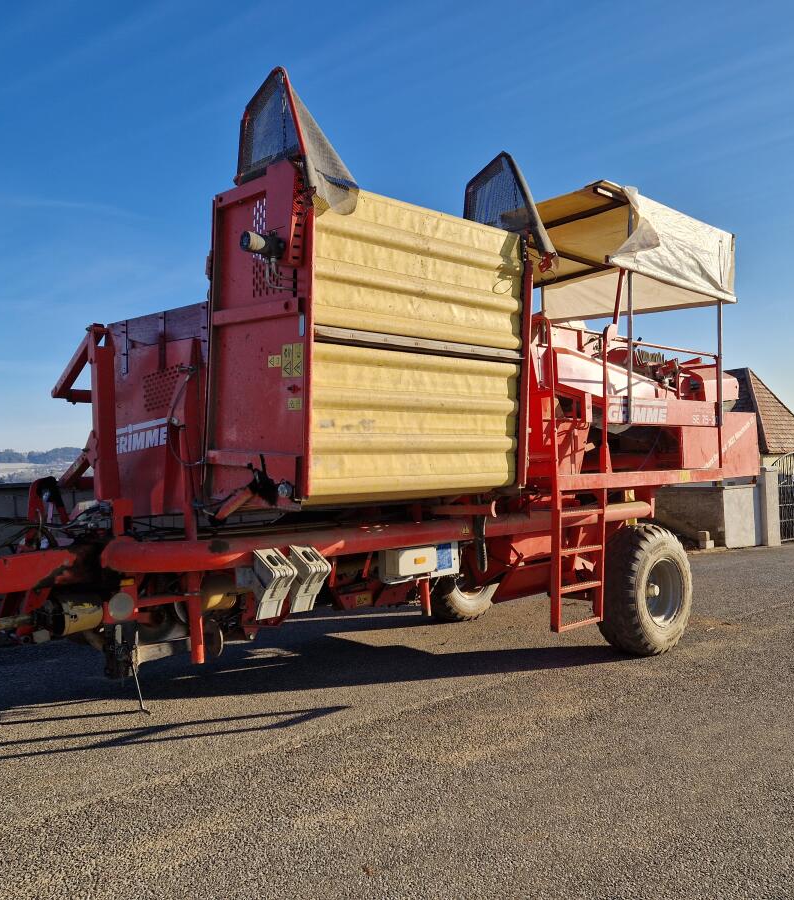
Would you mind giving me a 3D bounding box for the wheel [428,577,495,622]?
[{"bbox_3d":[0.682,1.187,8.185,1.067,1.067,0.385,0,0,-44],"label":"wheel"}]

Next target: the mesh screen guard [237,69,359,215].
[{"bbox_3d":[-0.492,-1.633,4.367,0.405,0.810,0.729,0,0,-44],"label":"mesh screen guard"}]

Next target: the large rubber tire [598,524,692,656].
[{"bbox_3d":[2.090,1.170,6.736,1.067,1.067,0.385,0,0,-44],"label":"large rubber tire"}]

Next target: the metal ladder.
[{"bbox_3d":[1.279,0.231,5.756,0.749,2.115,0.142,0,0,-44],"label":"metal ladder"}]

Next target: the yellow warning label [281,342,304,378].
[{"bbox_3d":[-0.541,-0.464,4.129,0.005,0.175,0.175,0,4,-44],"label":"yellow warning label"}]

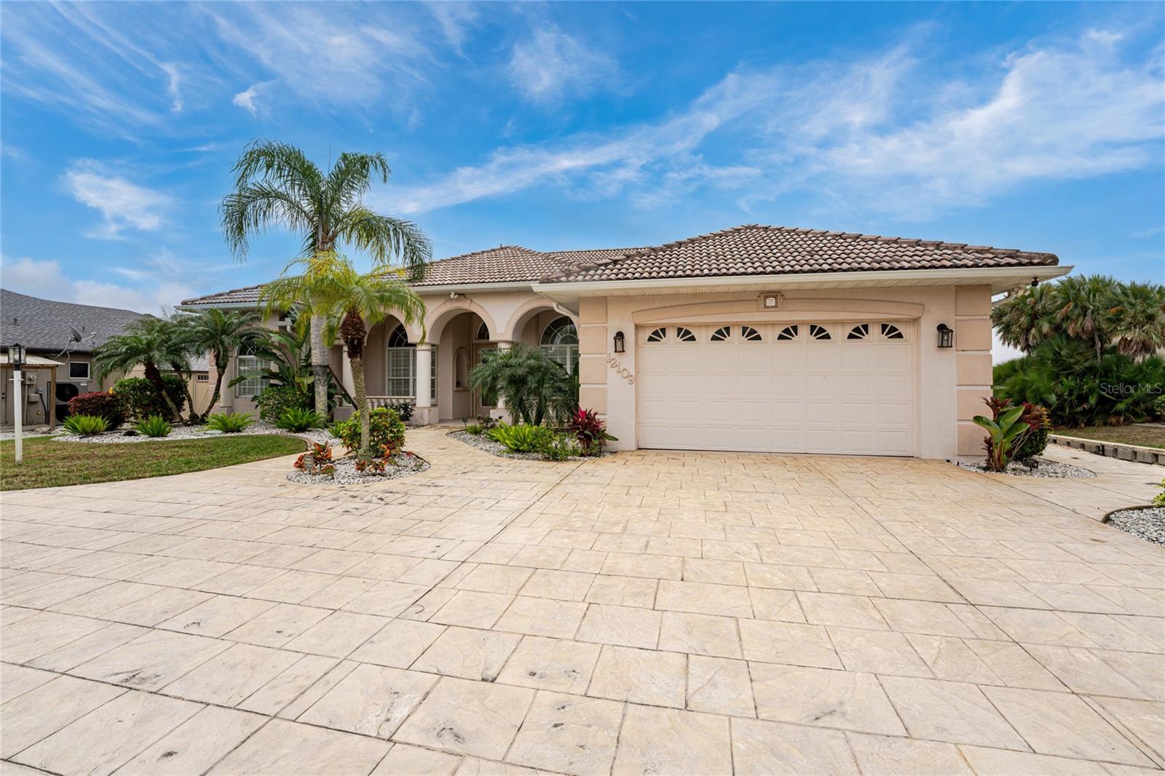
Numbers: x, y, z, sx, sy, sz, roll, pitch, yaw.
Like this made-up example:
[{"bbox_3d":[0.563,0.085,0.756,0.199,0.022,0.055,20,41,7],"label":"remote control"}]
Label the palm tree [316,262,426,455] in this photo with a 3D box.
[{"bbox_3d":[-3.850,-0.530,8.000,2.100,3.550,2.100,0,0,10],"label":"palm tree"}]

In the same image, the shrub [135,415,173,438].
[{"bbox_3d":[-10.300,0.930,10.900,0.750,0.520,0.720,0,0,10],"label":"shrub"}]

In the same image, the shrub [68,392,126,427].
[{"bbox_3d":[-13.800,0.640,12.900,1.300,1.070,1.200,0,0,10],"label":"shrub"}]

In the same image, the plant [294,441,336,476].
[{"bbox_3d":[-4.150,1.090,7.000,0.580,0.520,0.550,0,0,10],"label":"plant"}]

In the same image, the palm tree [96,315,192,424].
[{"bbox_3d":[-13.750,-0.580,14.200,2.300,3.250,2.200,0,0,10],"label":"palm tree"}]

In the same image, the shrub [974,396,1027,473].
[{"bbox_3d":[6.330,0.700,6.900,0.720,1.120,0.650,0,0,10],"label":"shrub"}]

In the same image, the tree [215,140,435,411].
[{"bbox_3d":[-7.500,-2.950,13.200,5.200,8.200,5.000,0,0,10],"label":"tree"}]

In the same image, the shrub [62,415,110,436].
[{"bbox_3d":[-12.100,0.920,11.100,0.850,0.520,0.800,0,0,10],"label":"shrub"}]

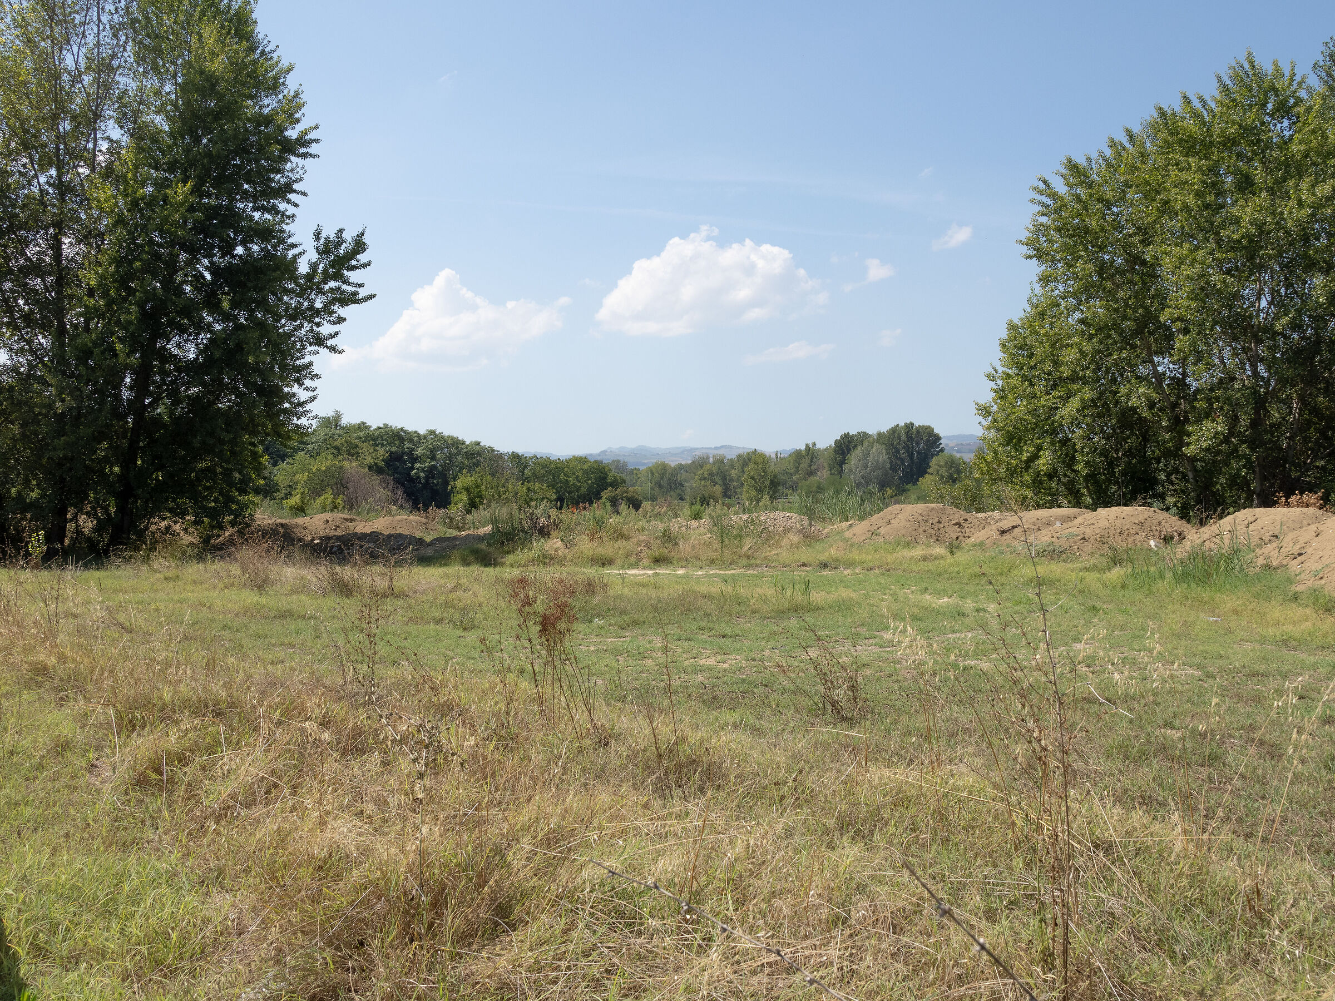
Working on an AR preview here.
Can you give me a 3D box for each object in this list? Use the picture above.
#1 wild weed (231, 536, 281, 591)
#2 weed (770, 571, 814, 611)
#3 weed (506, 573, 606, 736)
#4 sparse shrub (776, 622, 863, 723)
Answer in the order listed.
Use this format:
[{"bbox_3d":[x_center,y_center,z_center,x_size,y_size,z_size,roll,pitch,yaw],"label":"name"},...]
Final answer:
[{"bbox_3d":[-6.339,0.972,20.200,0.750,0.840,0.650,0,1,0],"label":"wild weed"},{"bbox_3d":[1.616,1.176,17.000,0.550,0.530,0.500,0,1,0],"label":"weed"},{"bbox_3d":[-0.710,0.977,8.300,0.610,1.040,0.500,0,1,0],"label":"weed"},{"bbox_3d":[1.018,1.151,8.800,0.580,0.690,0.500,0,1,0],"label":"sparse shrub"}]

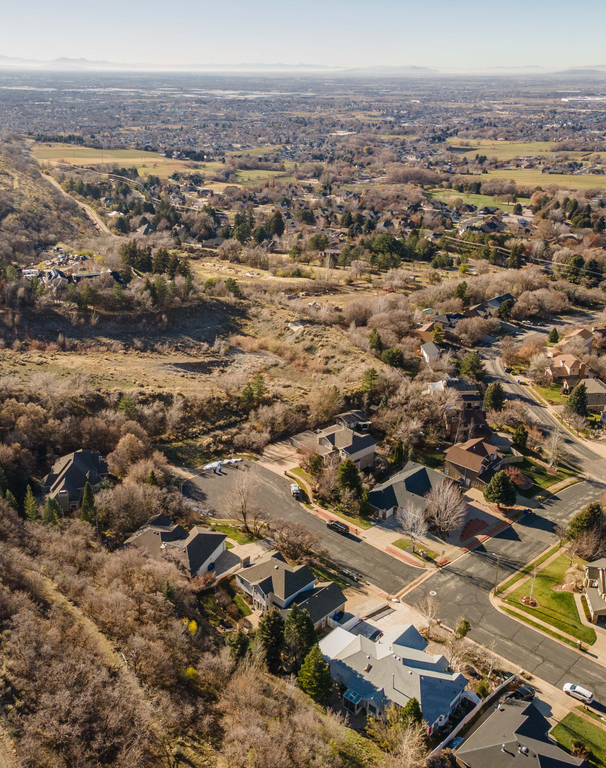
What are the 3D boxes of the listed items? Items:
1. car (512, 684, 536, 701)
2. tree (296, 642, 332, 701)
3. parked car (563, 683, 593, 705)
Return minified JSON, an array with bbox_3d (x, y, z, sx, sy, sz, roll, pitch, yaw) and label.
[{"bbox_3d":[37.434,53.809,121.260,4.650,1.720,1.920,-19,31,-36],"label":"car"},{"bbox_3d":[1.960,47.520,117.980,5.390,11.000,5.390,0,24,0],"label":"tree"},{"bbox_3d":[48.190,53.850,124.180,4.750,1.650,1.870,18,30,35],"label":"parked car"}]

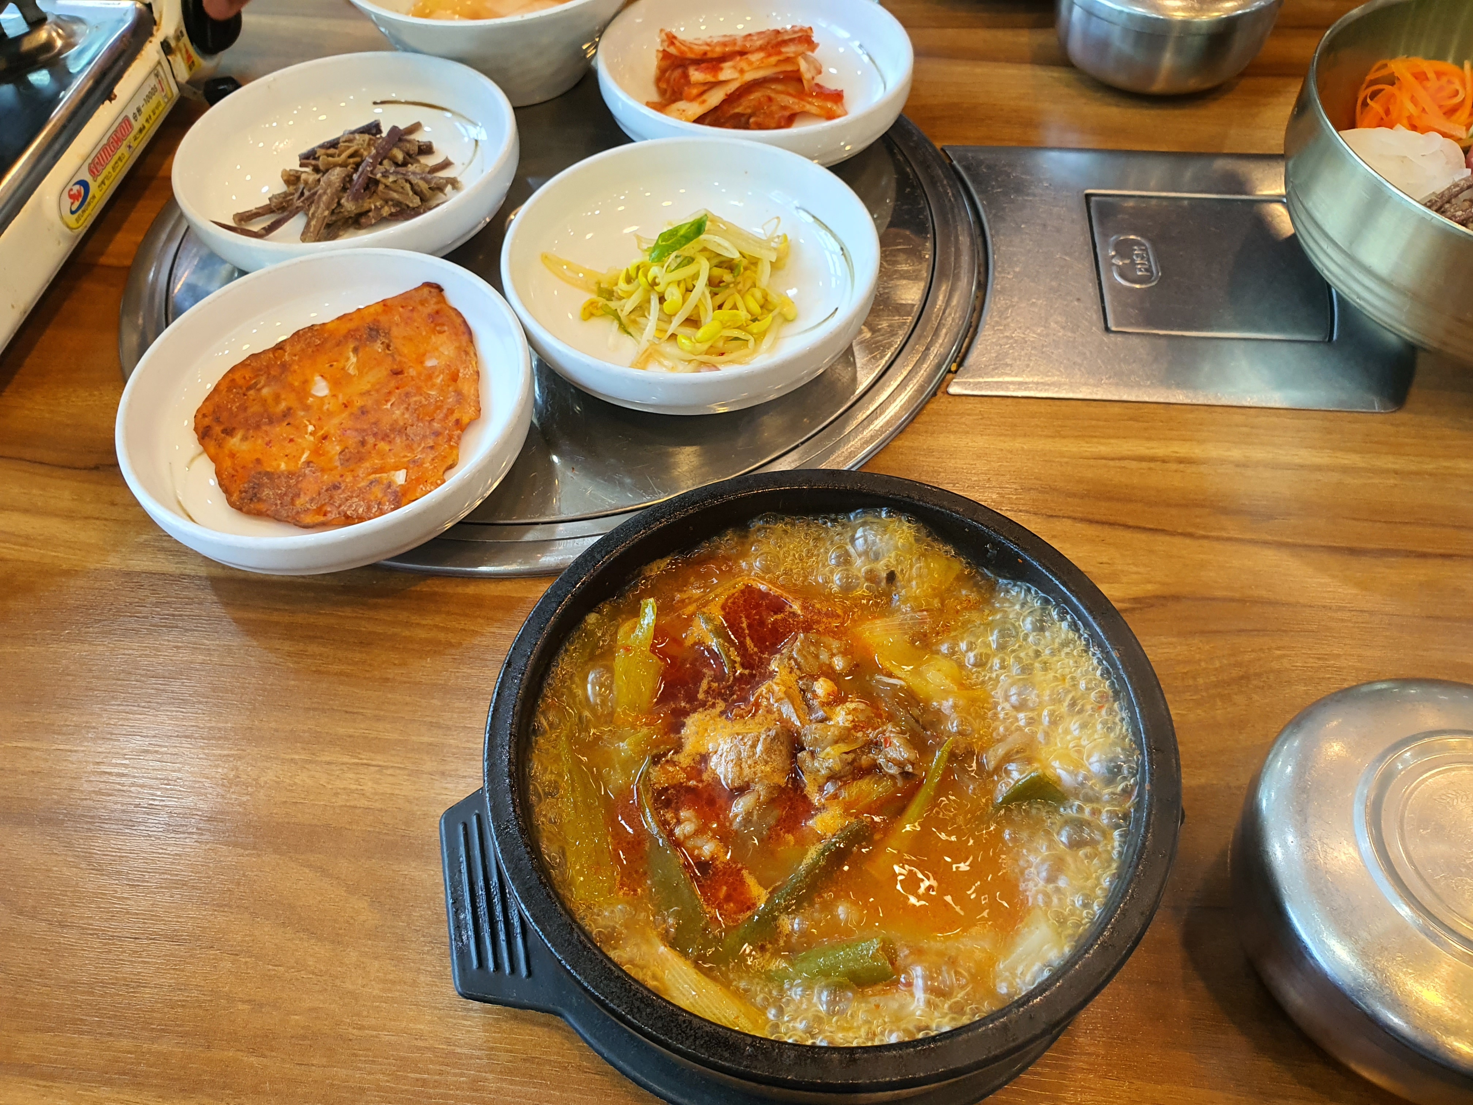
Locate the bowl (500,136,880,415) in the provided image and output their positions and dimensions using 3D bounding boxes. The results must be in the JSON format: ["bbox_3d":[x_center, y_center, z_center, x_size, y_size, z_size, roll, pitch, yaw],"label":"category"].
[{"bbox_3d":[-0.017,-0.106,0.440,0.143,0.037,0.143,0,54,1],"label":"bowl"}]

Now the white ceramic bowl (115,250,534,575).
[{"bbox_3d":[-0.143,-0.048,0.399,0.143,0.037,0.143,0,54,1],"label":"white ceramic bowl"}]

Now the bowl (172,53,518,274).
[{"bbox_3d":[-0.163,-0.163,0.482,0.142,0.037,0.142,-1,54,0],"label":"bowl"}]

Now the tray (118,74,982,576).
[{"bbox_3d":[-0.079,-0.142,0.489,0.370,0.015,0.370,-1,54,0],"label":"tray"}]

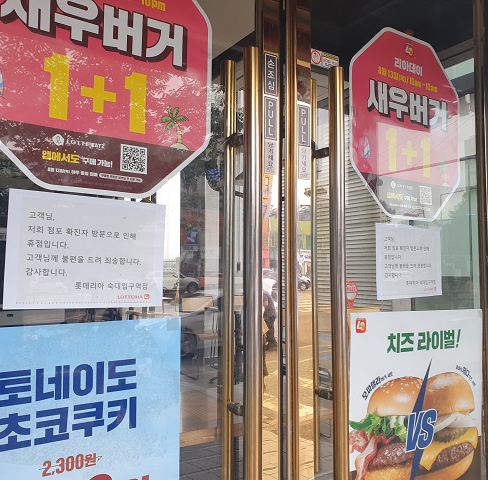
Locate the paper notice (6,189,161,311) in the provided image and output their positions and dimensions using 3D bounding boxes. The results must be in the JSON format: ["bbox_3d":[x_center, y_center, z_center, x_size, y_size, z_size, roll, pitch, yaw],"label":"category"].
[{"bbox_3d":[-0.288,0.024,0.916,0.297,0.210,0.010,4,-4,-34],"label":"paper notice"}]

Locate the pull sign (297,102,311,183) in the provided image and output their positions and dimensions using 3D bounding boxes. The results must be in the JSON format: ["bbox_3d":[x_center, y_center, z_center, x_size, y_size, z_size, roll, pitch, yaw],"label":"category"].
[{"bbox_3d":[0.153,-0.247,1.221,0.038,0.189,0.010,1,-3,-32],"label":"pull sign"}]

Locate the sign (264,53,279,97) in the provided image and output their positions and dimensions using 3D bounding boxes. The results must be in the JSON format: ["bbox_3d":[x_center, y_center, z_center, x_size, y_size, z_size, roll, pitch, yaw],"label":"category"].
[{"bbox_3d":[0.067,-0.404,1.174,0.041,0.103,0.010,1,-3,-34],"label":"sign"}]

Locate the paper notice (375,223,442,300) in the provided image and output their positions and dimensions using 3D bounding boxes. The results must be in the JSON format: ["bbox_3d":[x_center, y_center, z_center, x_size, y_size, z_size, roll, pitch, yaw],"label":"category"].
[{"bbox_3d":[0.497,0.066,1.428,0.297,0.210,0.010,1,-3,-32],"label":"paper notice"}]

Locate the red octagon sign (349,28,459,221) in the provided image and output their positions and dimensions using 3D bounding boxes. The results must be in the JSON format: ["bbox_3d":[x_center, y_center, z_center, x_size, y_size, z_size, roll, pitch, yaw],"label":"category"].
[{"bbox_3d":[0.503,-0.342,1.448,0.499,0.566,0.010,2,-3,-32],"label":"red octagon sign"}]

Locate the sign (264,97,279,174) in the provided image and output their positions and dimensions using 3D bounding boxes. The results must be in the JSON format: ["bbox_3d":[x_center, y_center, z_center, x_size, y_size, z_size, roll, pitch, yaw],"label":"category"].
[{"bbox_3d":[0.066,-0.253,1.168,0.038,0.189,0.010,1,-3,-34],"label":"sign"}]

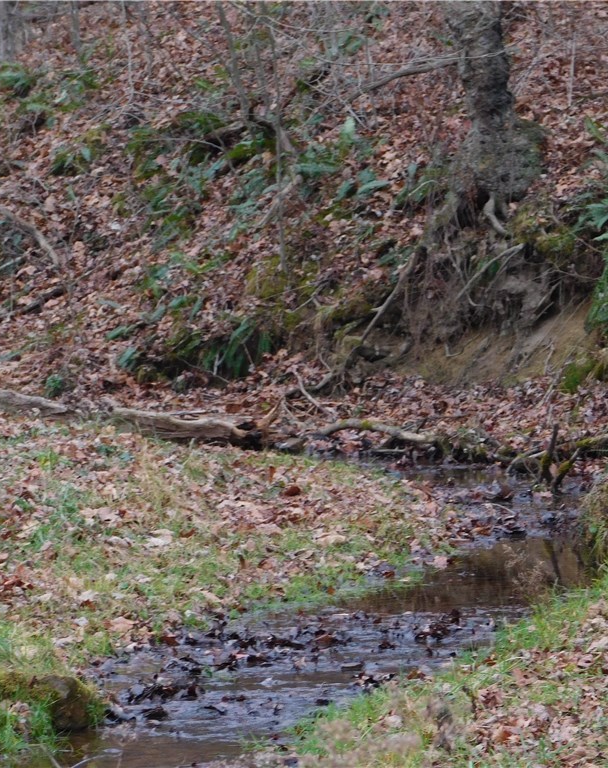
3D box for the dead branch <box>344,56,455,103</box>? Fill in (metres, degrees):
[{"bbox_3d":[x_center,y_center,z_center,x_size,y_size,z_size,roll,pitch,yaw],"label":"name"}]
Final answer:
[{"bbox_3d":[0.794,-2.531,41.800,0.970,0.380,0.200,-2,6,-14],"label":"dead branch"}]

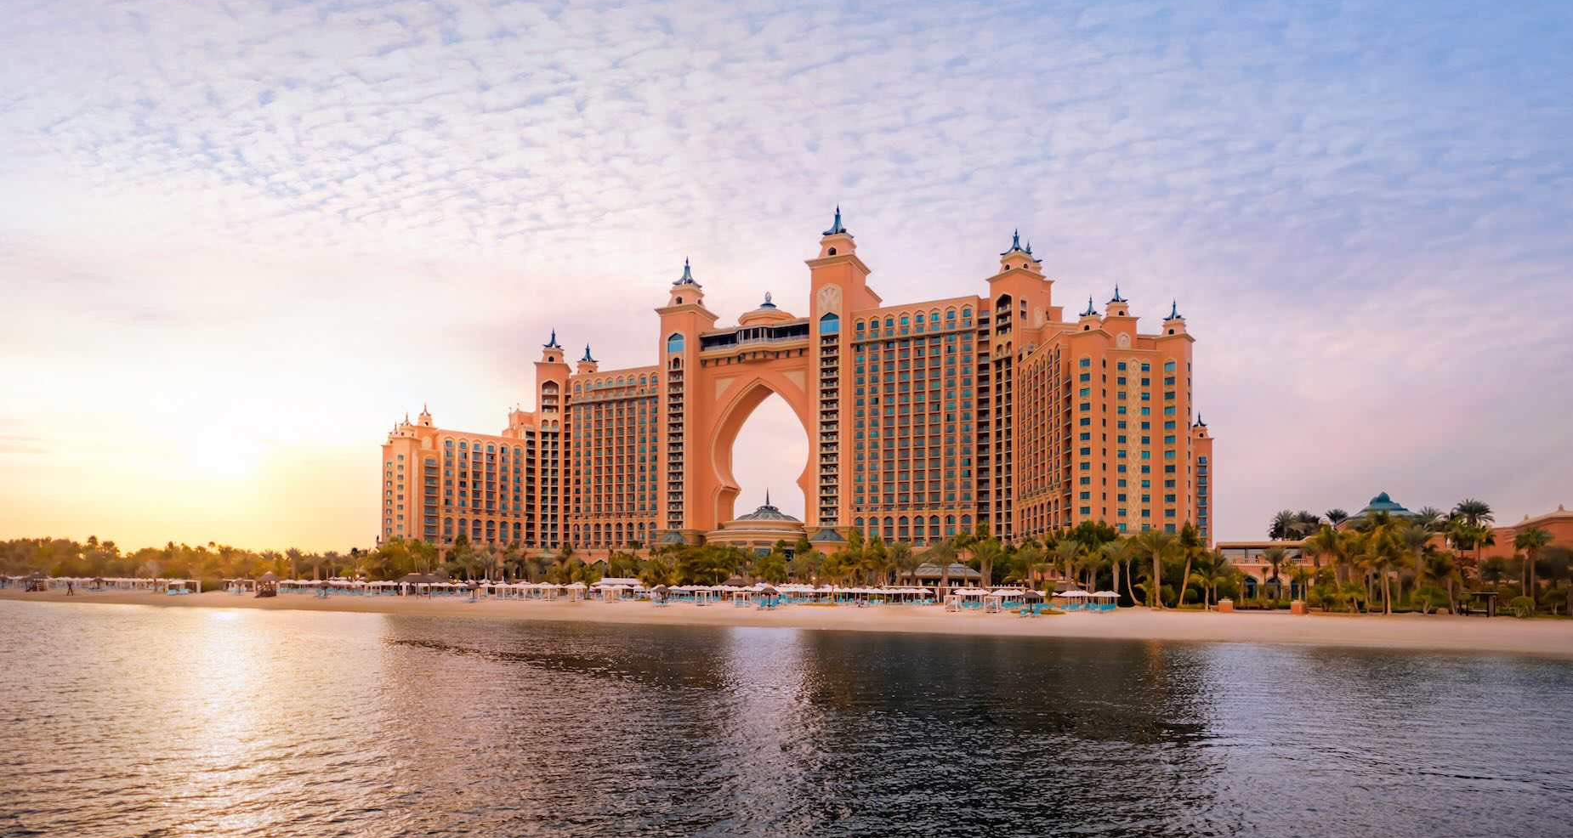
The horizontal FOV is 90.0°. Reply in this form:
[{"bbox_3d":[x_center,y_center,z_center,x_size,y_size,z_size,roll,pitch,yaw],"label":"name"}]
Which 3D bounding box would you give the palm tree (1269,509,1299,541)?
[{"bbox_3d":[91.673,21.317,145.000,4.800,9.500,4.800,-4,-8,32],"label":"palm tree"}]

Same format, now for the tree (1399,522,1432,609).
[{"bbox_3d":[76.899,17.867,96.000,3.500,10.660,3.500,-5,-9,38],"label":"tree"}]

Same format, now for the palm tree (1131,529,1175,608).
[{"bbox_3d":[45.722,18.660,98.000,5.100,9.890,5.100,-3,-8,24],"label":"palm tree"}]

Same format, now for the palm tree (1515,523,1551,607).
[{"bbox_3d":[93.053,18.239,98.000,3.600,9.960,3.600,-7,-10,43],"label":"palm tree"}]

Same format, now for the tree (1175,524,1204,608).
[{"bbox_3d":[50.164,18.316,98.000,3.500,10.420,3.500,-4,-8,27],"label":"tree"}]

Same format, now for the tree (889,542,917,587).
[{"bbox_3d":[19.792,25.253,134.000,4.600,8.800,4.600,-1,-7,8],"label":"tree"}]

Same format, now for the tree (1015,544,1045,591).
[{"bbox_3d":[37.851,23.373,122.000,4.500,8.010,4.500,-2,-7,17],"label":"tree"}]

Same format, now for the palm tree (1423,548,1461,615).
[{"bbox_3d":[70.745,17.614,85.000,3.500,7.180,3.500,-6,-9,39],"label":"palm tree"}]

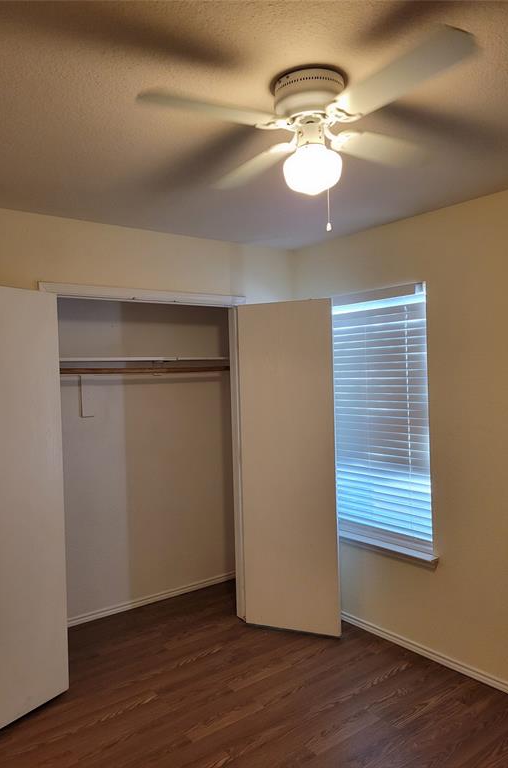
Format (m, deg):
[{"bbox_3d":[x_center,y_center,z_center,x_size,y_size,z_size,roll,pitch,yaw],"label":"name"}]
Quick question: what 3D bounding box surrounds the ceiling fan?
[{"bbox_3d":[0.168,-0.709,1.676,1.050,0.320,1.050,-2,1,-32],"label":"ceiling fan"}]

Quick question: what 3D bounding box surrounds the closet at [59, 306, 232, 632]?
[{"bbox_3d":[-0.660,0.535,3.701,1.400,2.050,0.680,-2,1,-38],"label":"closet"}]

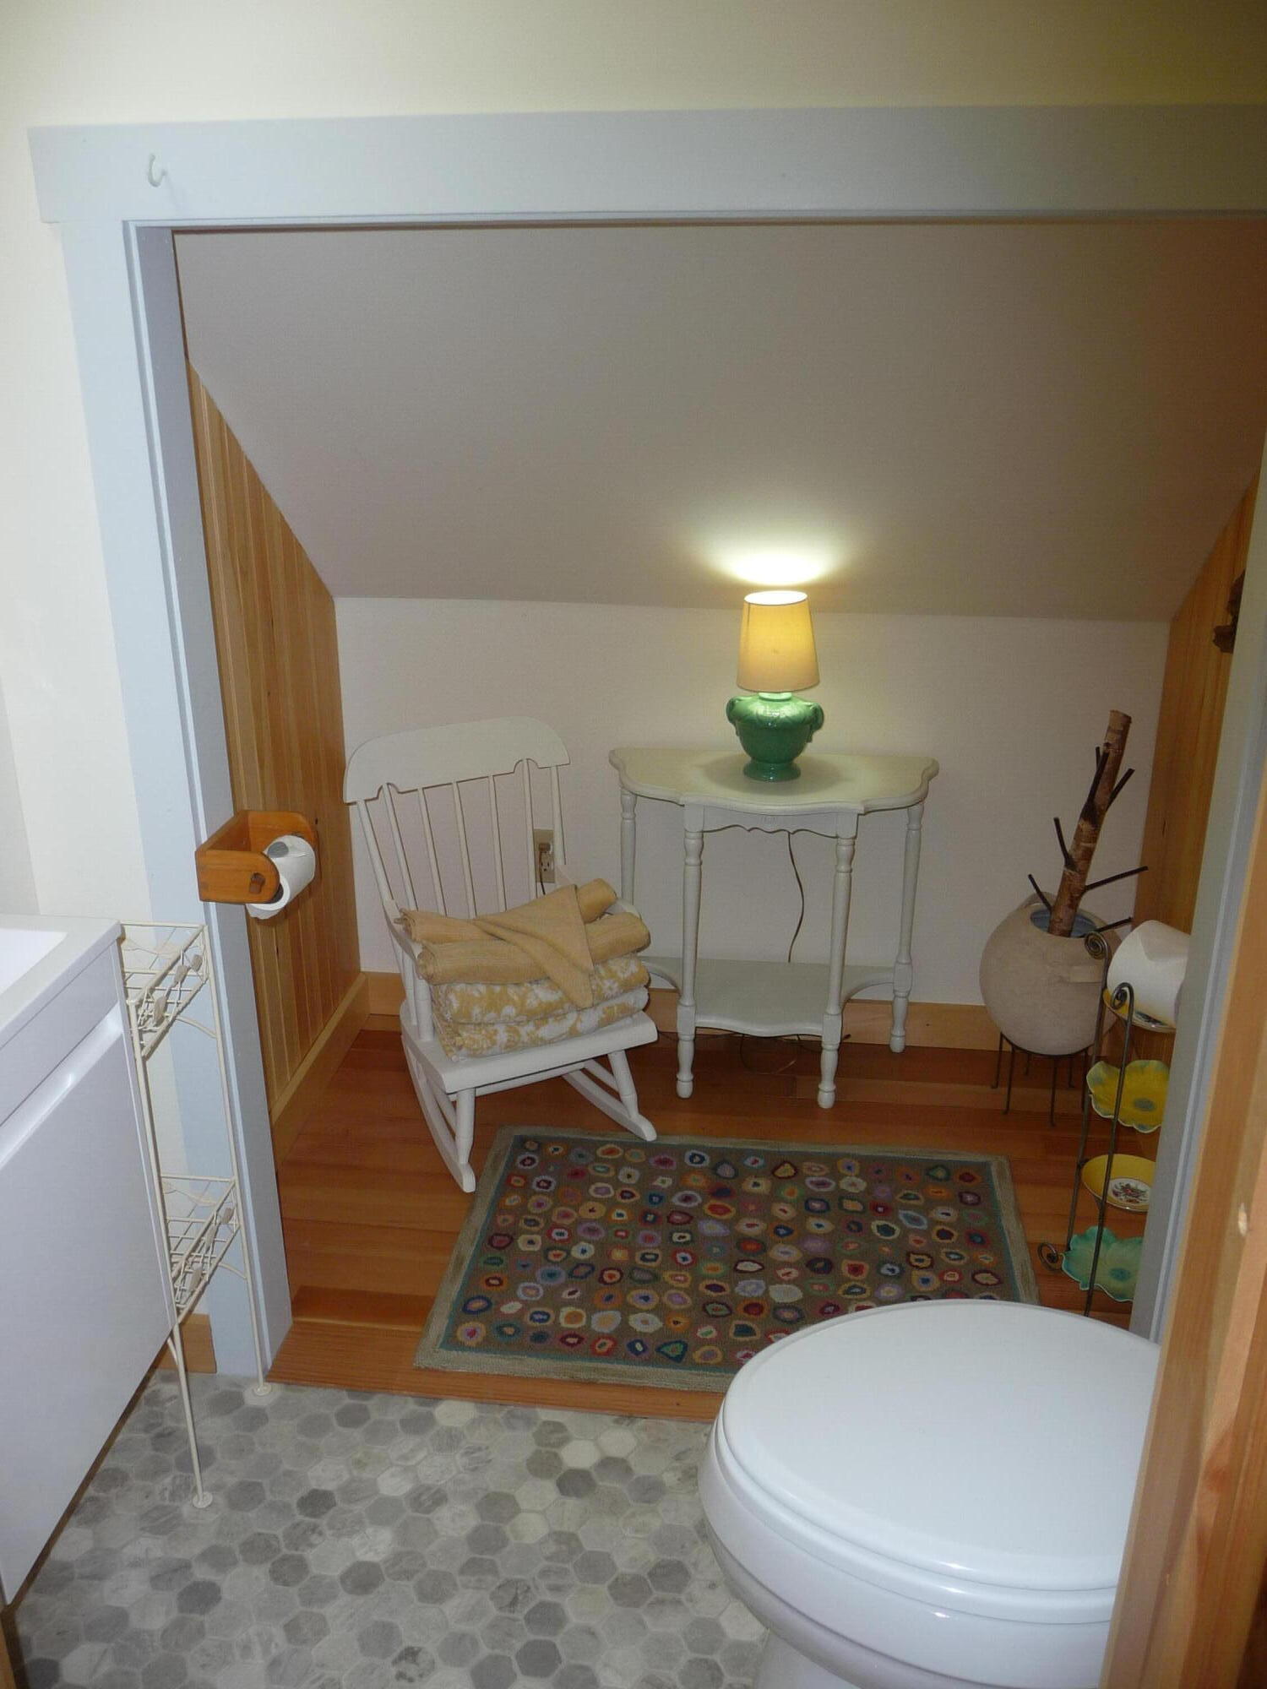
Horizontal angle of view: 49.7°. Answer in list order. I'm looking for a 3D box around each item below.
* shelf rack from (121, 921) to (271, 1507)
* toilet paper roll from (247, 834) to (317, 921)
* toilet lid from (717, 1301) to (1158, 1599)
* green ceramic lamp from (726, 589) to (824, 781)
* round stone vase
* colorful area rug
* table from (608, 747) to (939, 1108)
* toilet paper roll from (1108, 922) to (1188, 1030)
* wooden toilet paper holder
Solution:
[{"bbox_3d":[-0.646,0.465,1.741,0.245,0.716,0.228,3,20,7],"label":"shelf rack"},{"bbox_3d":[-0.455,0.039,1.742,0.080,0.080,0.102,3,20,7],"label":"toilet paper roll"},{"bbox_3d":[0.320,0.565,1.320,0.460,0.032,0.352,1,20,3],"label":"toilet lid"},{"bbox_3d":[0.265,-0.292,2.547,0.184,0.336,0.152,3,20,7],"label":"green ceramic lamp"},{"bbox_3d":[0.796,0.268,2.618,0.262,0.278,0.262,3,20,7],"label":"round stone vase"},{"bbox_3d":[0.179,0.662,2.244,0.935,0.010,0.667,2,20,6],"label":"colorful area rug"},{"bbox_3d":[0.258,0.171,2.691,0.645,0.628,0.335,3,20,7],"label":"table"},{"bbox_3d":[0.756,0.181,1.942,0.118,0.118,0.103,-15,28,-35],"label":"toilet paper roll"},{"bbox_3d":[-0.476,0.018,1.739,0.105,0.074,0.137,3,20,7],"label":"wooden toilet paper holder"}]

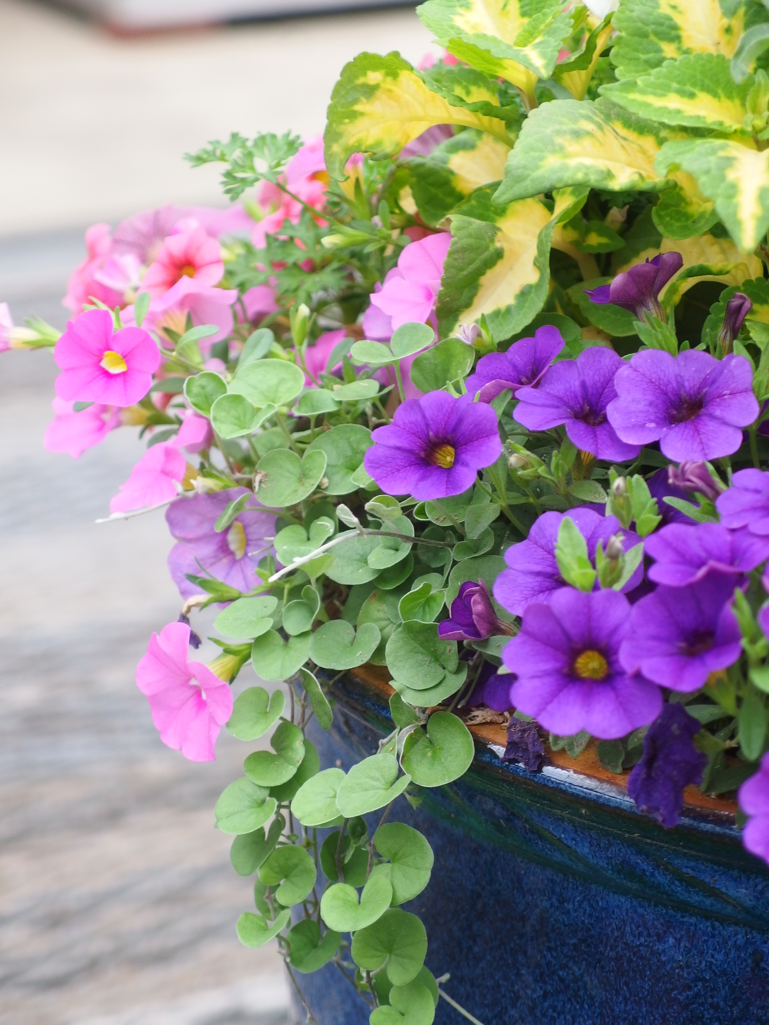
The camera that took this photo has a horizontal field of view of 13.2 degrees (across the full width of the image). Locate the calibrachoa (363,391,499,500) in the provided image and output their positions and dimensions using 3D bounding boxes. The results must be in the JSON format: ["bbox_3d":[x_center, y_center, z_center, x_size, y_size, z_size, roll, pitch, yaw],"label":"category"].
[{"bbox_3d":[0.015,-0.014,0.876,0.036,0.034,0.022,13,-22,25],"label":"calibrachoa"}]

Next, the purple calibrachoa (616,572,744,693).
[{"bbox_3d":[0.077,0.033,0.836,0.033,0.032,0.022,14,-19,28],"label":"purple calibrachoa"}]

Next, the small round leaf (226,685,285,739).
[{"bbox_3d":[-0.032,0.051,0.840,0.015,0.015,0.004,10,-23,24],"label":"small round leaf"}]

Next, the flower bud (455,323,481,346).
[{"bbox_3d":[0.021,-0.044,0.825,0.006,0.005,0.005,22,0,-24],"label":"flower bud"}]

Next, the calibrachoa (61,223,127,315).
[{"bbox_3d":[-0.080,-0.067,0.920,0.012,0.025,0.025,11,9,-35],"label":"calibrachoa"}]

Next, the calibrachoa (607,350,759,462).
[{"bbox_3d":[0.068,-0.022,0.758,0.034,0.015,0.031,6,54,8],"label":"calibrachoa"}]

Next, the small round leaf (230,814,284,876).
[{"bbox_3d":[-0.033,0.085,0.850,0.017,0.018,0.006,22,-8,37],"label":"small round leaf"}]

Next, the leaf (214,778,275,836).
[{"bbox_3d":[-0.033,0.070,0.790,0.015,0.015,0.004,17,-19,32],"label":"leaf"}]

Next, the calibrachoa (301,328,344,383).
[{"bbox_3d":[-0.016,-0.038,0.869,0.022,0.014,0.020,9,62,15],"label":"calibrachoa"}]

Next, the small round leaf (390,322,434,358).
[{"bbox_3d":[0.007,-0.045,0.860,0.013,0.004,0.011,-34,48,-6],"label":"small round leaf"}]

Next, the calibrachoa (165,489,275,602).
[{"bbox_3d":[-0.041,0.009,0.905,0.036,0.031,0.020,17,5,34],"label":"calibrachoa"}]

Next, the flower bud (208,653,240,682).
[{"bbox_3d":[-0.042,0.040,0.860,0.009,0.007,0.007,-28,0,-30],"label":"flower bud"}]

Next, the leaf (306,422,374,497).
[{"bbox_3d":[-0.011,-0.014,0.845,0.018,0.018,0.005,-34,-10,-17],"label":"leaf"}]

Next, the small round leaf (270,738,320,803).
[{"bbox_3d":[-0.026,0.070,0.900,0.018,0.018,0.005,4,-12,-5],"label":"small round leaf"}]

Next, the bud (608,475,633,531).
[{"bbox_3d":[0.054,-0.002,0.760,0.006,0.012,0.006,-2,14,0],"label":"bud"}]

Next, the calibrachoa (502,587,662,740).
[{"bbox_3d":[0.045,0.034,0.745,0.035,0.033,0.018,3,-11,2],"label":"calibrachoa"}]

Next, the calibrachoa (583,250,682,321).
[{"bbox_3d":[0.061,-0.055,0.810,0.025,0.015,0.022,-11,-14,-33],"label":"calibrachoa"}]

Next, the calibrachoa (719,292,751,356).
[{"bbox_3d":[0.085,-0.045,0.800,0.007,0.015,0.007,18,6,0],"label":"calibrachoa"}]

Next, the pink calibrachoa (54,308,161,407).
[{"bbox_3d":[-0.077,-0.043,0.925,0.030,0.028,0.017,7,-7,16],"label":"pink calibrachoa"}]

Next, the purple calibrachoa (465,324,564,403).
[{"bbox_3d":[0.033,-0.033,0.792,0.025,0.012,0.026,-38,30,-5],"label":"purple calibrachoa"}]

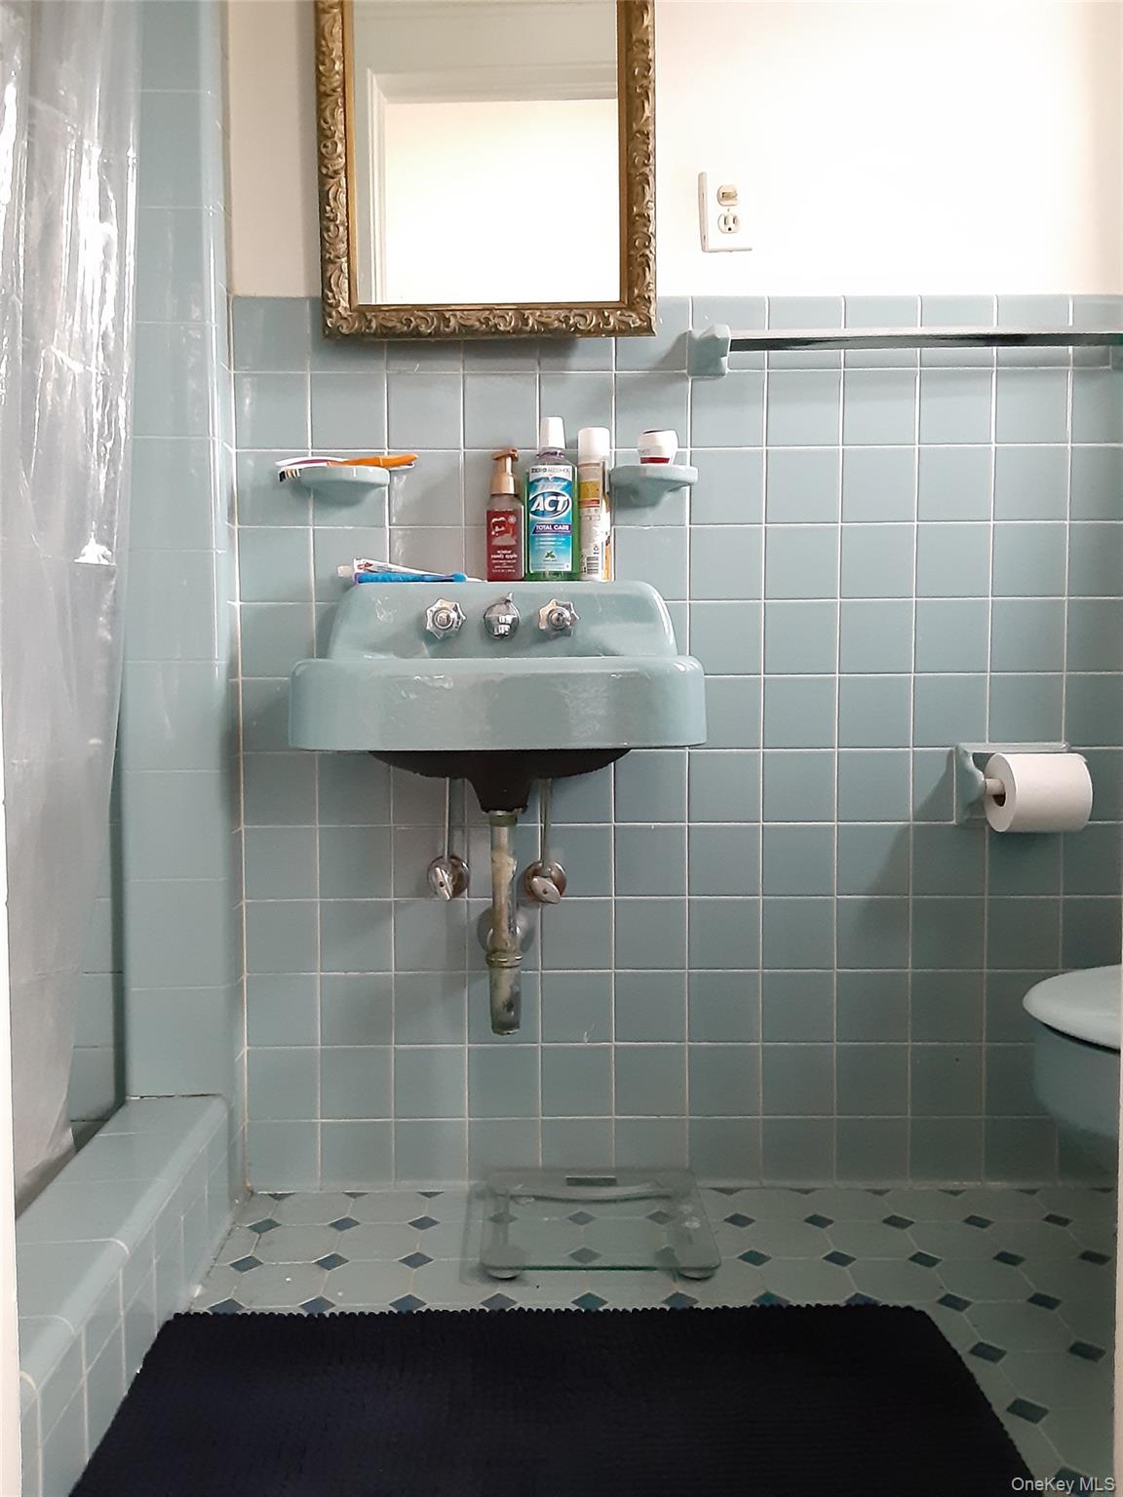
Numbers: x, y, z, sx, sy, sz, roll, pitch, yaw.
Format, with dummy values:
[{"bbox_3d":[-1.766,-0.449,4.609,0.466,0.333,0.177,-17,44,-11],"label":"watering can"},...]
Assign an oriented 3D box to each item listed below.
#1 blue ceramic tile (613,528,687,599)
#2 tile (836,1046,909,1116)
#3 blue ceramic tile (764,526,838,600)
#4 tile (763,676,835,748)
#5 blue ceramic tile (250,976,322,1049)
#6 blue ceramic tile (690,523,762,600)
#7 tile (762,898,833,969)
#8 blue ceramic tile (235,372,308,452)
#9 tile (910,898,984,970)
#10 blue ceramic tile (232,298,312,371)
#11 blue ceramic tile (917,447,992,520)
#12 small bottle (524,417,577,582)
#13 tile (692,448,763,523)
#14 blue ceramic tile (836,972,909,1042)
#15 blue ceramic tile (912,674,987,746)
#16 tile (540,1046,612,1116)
[{"bbox_3d":[0.132,-0.271,1.701,0.108,0.108,0.009,0,3,0],"label":"blue ceramic tile"},{"bbox_3d":[0.464,0.497,1.750,0.108,0.108,0.009,0,3,0],"label":"tile"},{"bbox_3d":[0.349,-0.269,1.698,0.108,0.108,0.009,0,3,1],"label":"blue ceramic tile"},{"bbox_3d":[0.352,-0.053,1.726,0.108,0.108,0.009,0,3,0],"label":"tile"},{"bbox_3d":[-0.413,0.393,1.742,0.108,0.108,0.009,0,3,0],"label":"blue ceramic tile"},{"bbox_3d":[0.238,-0.271,1.700,0.107,0.107,0.010,0,3,0],"label":"blue ceramic tile"},{"bbox_3d":[0.353,0.277,1.743,0.108,0.108,0.009,0,3,0],"label":"tile"},{"bbox_3d":[-0.421,-0.490,1.701,0.108,0.108,0.009,0,3,0],"label":"blue ceramic tile"},{"bbox_3d":[0.572,0.275,1.738,0.108,0.108,0.010,0,3,0],"label":"tile"},{"bbox_3d":[-0.421,-0.600,1.702,0.108,0.108,0.009,0,3,0],"label":"blue ceramic tile"},{"bbox_3d":[0.569,-0.383,1.689,0.108,0.108,0.009,0,3,1],"label":"blue ceramic tile"},{"bbox_3d":[-0.012,-0.351,1.648,0.075,0.231,0.052,0,3,4],"label":"small bottle"},{"bbox_3d":[0.242,-0.381,1.704,0.108,0.108,0.010,0,3,0],"label":"tile"},{"bbox_3d":[0.462,0.384,1.744,0.108,0.108,0.010,0,3,0],"label":"blue ceramic tile"},{"bbox_3d":[0.571,-0.057,1.720,0.108,0.108,0.010,0,3,0],"label":"blue ceramic tile"},{"bbox_3d":[0.024,0.498,1.747,0.108,0.108,0.010,0,3,0],"label":"tile"}]

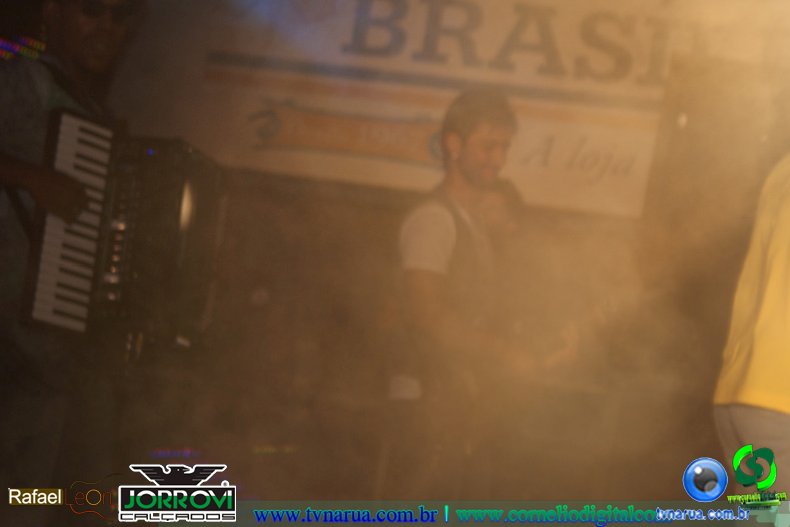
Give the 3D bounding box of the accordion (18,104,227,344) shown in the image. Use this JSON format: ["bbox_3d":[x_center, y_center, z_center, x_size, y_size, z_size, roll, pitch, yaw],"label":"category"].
[{"bbox_3d":[-0.565,-0.052,4.730,0.195,0.455,0.390,-7,-18,44],"label":"accordion"}]

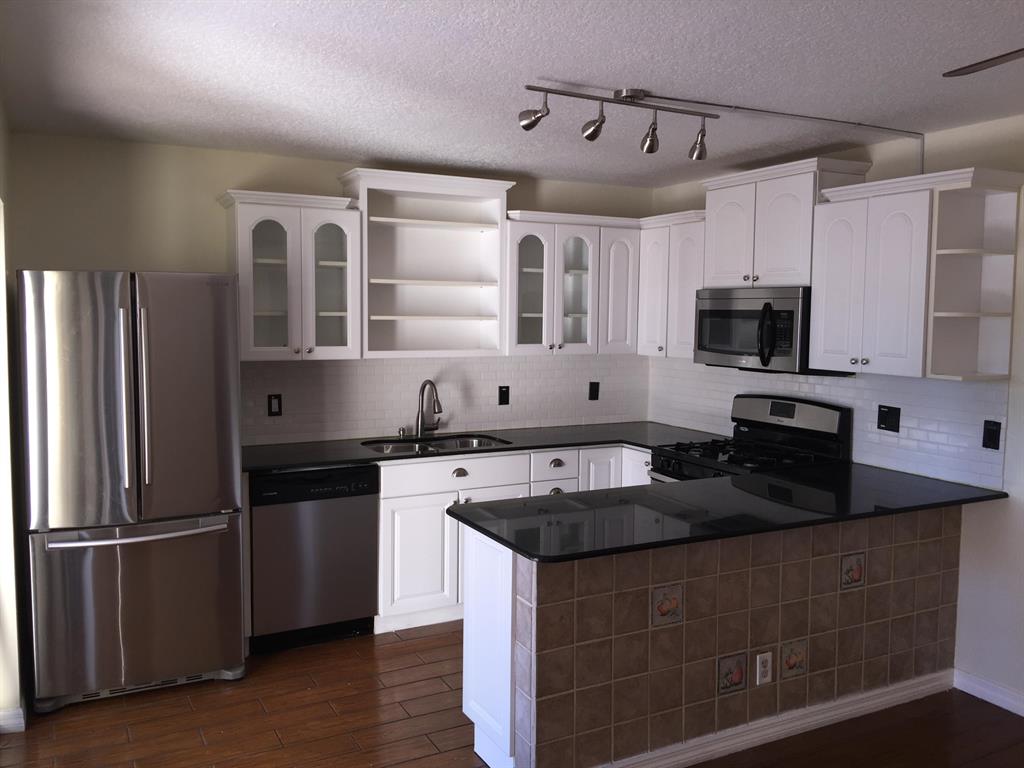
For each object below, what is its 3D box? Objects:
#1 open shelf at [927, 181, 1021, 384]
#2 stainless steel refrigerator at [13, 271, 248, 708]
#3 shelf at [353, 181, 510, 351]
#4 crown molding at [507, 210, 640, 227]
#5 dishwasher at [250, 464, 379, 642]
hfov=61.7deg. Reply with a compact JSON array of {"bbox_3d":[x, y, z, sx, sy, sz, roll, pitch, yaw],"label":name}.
[{"bbox_3d":[1.876,-0.416,3.480,0.315,0.802,0.175,-2,5,-27],"label":"open shelf"},{"bbox_3d":[-1.707,0.404,3.870,0.814,1.777,0.784,-2,5,-27],"label":"stainless steel refrigerator"},{"bbox_3d":[-0.479,-0.632,4.769,0.855,0.958,0.325,-2,5,-27],"label":"shelf"},{"bbox_3d":[0.359,-0.935,4.932,0.862,0.060,0.077,-2,5,-27],"label":"crown molding"},{"bbox_3d":[-1.071,0.814,4.395,0.612,0.870,0.615,-2,5,-27],"label":"dishwasher"}]

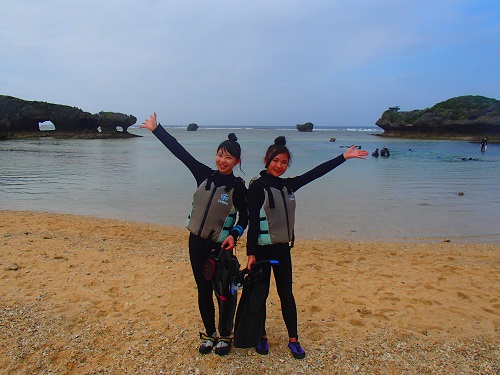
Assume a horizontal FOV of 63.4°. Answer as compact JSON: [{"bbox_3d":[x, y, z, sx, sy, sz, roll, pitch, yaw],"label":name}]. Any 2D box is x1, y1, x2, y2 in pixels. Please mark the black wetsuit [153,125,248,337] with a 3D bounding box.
[{"bbox_3d":[-0.355,0.329,2.870,0.700,1.550,0.380,2,9,12],"label":"black wetsuit"}]

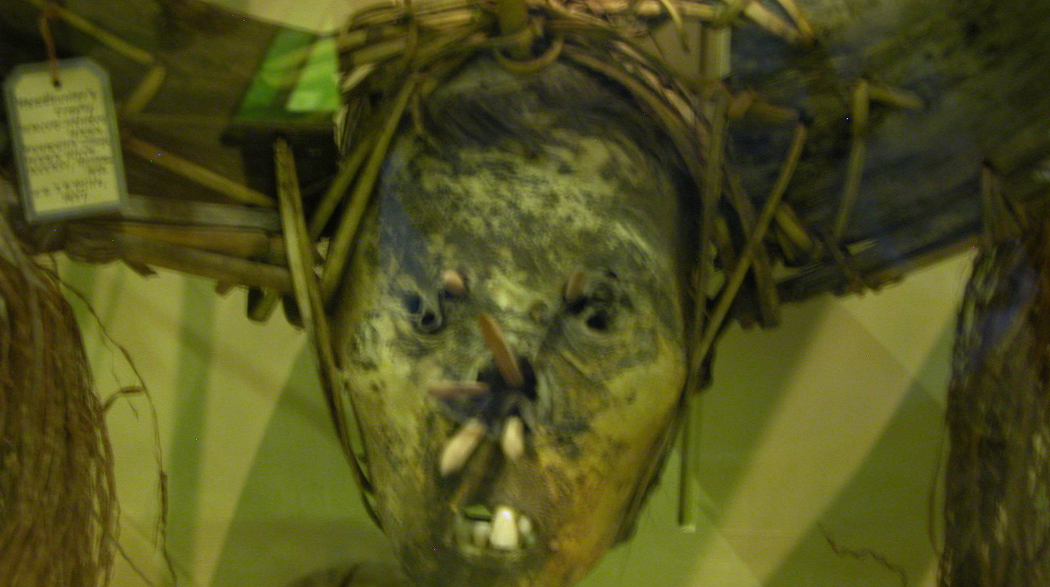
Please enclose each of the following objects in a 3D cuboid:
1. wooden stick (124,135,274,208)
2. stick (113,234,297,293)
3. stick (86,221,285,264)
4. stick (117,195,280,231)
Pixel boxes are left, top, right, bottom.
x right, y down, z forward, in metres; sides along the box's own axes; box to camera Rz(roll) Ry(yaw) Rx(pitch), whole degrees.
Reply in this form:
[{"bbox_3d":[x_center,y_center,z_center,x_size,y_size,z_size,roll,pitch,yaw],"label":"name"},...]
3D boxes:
[{"bbox_3d":[-0.132,-0.049,0.665,0.066,0.006,0.006,23,0,0],"label":"wooden stick"},{"bbox_3d":[-0.131,-0.012,0.665,0.074,0.009,0.009,11,0,0],"label":"stick"},{"bbox_3d":[-0.138,-0.021,0.665,0.080,0.009,0.009,6,0,0],"label":"stick"},{"bbox_3d":[-0.133,-0.033,0.665,0.067,0.008,0.008,5,0,0],"label":"stick"}]

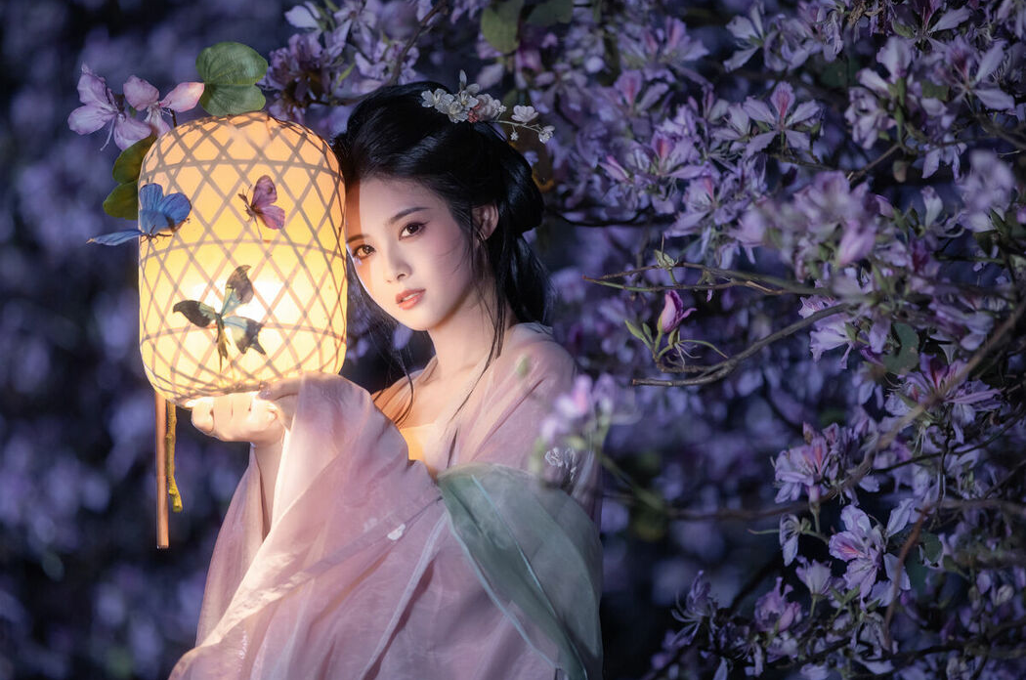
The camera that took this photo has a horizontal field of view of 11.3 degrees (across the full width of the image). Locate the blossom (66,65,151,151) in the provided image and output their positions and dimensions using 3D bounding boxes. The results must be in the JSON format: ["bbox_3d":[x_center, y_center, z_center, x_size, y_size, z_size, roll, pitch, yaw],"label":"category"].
[{"bbox_3d":[-0.422,-0.243,5.420,0.086,0.086,0.060,-1,-2,19],"label":"blossom"}]

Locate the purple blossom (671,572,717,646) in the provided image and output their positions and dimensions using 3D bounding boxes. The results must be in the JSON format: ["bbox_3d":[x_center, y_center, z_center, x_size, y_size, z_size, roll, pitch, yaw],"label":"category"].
[{"bbox_3d":[0.195,0.290,5.600,0.039,0.080,0.050,0,0,30],"label":"purple blossom"}]

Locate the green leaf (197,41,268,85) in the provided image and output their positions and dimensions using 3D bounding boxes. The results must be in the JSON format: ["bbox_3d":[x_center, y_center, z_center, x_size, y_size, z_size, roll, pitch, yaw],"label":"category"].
[{"bbox_3d":[-0.292,-0.287,5.400,0.075,0.047,0.025,0,0,0],"label":"green leaf"}]

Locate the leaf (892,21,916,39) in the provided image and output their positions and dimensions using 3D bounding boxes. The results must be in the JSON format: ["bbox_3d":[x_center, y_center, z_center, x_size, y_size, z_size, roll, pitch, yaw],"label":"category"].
[{"bbox_3d":[0.414,-0.329,5.500,0.018,0.029,0.015,-37,0,0],"label":"leaf"}]

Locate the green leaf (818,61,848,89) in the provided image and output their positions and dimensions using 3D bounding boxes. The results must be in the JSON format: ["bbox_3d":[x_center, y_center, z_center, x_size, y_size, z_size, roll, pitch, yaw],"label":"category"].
[{"bbox_3d":[0.350,-0.289,5.650,0.037,0.032,0.020,0,0,0],"label":"green leaf"}]

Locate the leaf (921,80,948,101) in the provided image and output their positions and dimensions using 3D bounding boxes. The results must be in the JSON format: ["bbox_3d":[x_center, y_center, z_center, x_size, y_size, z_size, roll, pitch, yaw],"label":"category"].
[{"bbox_3d":[0.463,-0.274,5.700,0.030,0.021,0.018,0,0,0],"label":"leaf"}]

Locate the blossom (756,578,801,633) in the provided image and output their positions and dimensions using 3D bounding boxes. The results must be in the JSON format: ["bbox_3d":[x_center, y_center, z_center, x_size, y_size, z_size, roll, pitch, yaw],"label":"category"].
[{"bbox_3d":[0.284,0.284,5.550,0.049,0.059,0.050,0,-2,11],"label":"blossom"}]

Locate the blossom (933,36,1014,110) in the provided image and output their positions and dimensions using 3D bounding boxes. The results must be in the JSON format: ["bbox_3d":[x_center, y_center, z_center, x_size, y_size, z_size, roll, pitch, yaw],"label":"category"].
[{"bbox_3d":[0.493,-0.286,5.550,0.086,0.078,0.060,0,-2,6],"label":"blossom"}]

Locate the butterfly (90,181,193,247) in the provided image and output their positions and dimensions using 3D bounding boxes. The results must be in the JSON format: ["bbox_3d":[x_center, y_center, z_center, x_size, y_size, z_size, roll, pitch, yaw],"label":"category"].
[{"bbox_3d":[-0.374,-0.126,5.200,0.104,0.065,0.065,0,0,-11],"label":"butterfly"}]

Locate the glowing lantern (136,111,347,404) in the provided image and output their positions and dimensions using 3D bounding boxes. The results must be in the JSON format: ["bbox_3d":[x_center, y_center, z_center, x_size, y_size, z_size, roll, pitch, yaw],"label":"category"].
[{"bbox_3d":[-0.282,-0.085,5.420,0.217,0.292,0.217,0,-7,0],"label":"glowing lantern"}]

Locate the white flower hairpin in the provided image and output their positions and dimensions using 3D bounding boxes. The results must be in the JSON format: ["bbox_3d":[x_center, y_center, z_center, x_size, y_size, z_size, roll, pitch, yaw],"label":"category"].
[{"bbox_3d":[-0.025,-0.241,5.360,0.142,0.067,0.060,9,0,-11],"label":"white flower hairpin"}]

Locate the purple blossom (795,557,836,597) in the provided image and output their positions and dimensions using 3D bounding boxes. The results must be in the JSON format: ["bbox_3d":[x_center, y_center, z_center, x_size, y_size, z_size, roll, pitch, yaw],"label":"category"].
[{"bbox_3d":[0.328,0.256,5.600,0.044,0.042,0.040,0,0,0],"label":"purple blossom"}]

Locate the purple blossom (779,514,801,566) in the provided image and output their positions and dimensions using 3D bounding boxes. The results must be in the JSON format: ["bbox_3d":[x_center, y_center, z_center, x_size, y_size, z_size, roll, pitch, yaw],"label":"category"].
[{"bbox_3d":[0.289,0.209,5.420,0.026,0.053,0.038,0,0,-24],"label":"purple blossom"}]

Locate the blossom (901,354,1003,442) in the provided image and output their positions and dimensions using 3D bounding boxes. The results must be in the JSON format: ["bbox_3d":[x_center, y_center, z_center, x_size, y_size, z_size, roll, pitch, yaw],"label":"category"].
[{"bbox_3d":[0.464,0.062,5.500,0.106,0.091,0.075,0,-2,0],"label":"blossom"}]

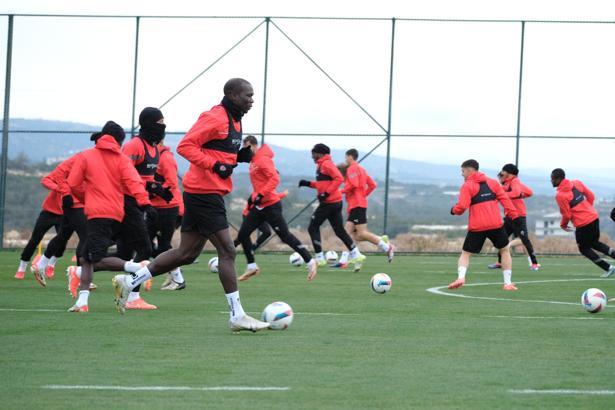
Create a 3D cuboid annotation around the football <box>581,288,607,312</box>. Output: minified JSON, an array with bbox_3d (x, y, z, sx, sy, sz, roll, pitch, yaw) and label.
[{"bbox_3d":[2.570,0.860,26.500,0.220,0.220,0.220,1,0,0],"label":"football"}]

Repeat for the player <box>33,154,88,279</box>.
[{"bbox_3d":[-3.038,0.068,36.500,0.920,1.700,0.620,1,0,-21],"label":"player"}]

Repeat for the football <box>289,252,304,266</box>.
[{"bbox_3d":[-0.171,0.848,46.000,0.220,0.220,0.220,1,0,0],"label":"football"}]

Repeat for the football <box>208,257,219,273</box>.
[{"bbox_3d":[-1.312,0.866,42.600,0.220,0.220,0.220,1,0,0],"label":"football"}]

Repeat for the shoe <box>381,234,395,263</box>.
[{"bbox_3d":[1.258,0.710,45.600,0.120,0.290,0.105,9,6,9],"label":"shoe"}]

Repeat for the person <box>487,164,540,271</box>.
[{"bbox_3d":[3.306,0.200,47.200,0.800,1.700,0.580,1,0,12],"label":"person"}]

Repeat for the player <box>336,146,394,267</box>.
[{"bbox_3d":[0.868,0.057,45.800,0.820,1.840,0.600,1,0,29],"label":"player"}]

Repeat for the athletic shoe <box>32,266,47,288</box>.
[{"bbox_3d":[-3.050,0.824,33.600,0.120,0.280,0.110,-36,9,-6],"label":"athletic shoe"}]

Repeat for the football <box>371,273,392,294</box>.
[{"bbox_3d":[0.812,0.862,32.500,0.220,0.220,0.220,1,0,0],"label":"football"}]

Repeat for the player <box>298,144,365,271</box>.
[{"bbox_3d":[0.375,0.023,45.200,0.980,1.880,0.600,1,0,-9],"label":"player"}]

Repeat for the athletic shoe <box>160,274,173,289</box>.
[{"bbox_3d":[-1.593,0.869,34.000,0.280,0.120,0.105,-30,0,-18],"label":"athletic shoe"}]

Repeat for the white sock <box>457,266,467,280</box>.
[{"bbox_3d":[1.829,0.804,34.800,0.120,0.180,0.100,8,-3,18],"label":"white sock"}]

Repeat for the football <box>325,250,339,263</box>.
[{"bbox_3d":[0.441,0.929,53.000,0.220,0.220,0.220,1,0,0],"label":"football"}]

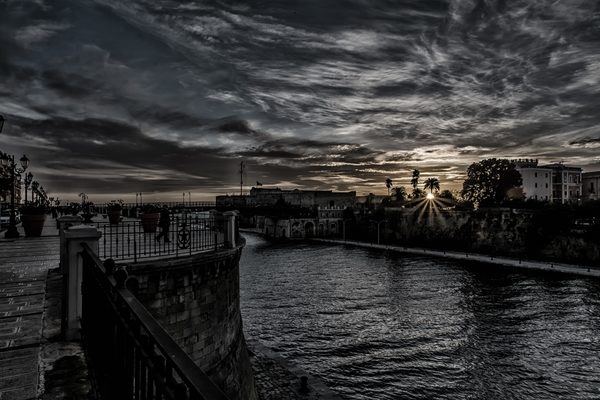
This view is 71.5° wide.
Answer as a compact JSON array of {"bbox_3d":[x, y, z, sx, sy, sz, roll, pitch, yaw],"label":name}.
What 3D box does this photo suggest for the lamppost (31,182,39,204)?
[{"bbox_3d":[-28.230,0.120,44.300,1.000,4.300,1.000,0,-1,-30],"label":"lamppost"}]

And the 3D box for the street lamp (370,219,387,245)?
[{"bbox_3d":[16.960,6.810,90.000,3.800,5.600,0.600,0,-1,-12],"label":"street lamp"}]

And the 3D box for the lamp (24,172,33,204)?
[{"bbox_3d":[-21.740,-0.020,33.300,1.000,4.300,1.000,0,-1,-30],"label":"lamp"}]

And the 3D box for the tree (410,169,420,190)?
[{"bbox_3d":[46.580,-4.840,168.000,3.800,15.730,3.800,0,-1,0],"label":"tree"}]

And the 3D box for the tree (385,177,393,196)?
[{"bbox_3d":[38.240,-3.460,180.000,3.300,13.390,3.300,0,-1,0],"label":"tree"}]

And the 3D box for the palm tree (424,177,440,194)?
[{"bbox_3d":[49.300,-2.980,155.000,6.000,11.530,6.000,0,-1,0],"label":"palm tree"}]

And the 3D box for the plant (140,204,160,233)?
[{"bbox_3d":[-9.370,1.160,26.100,1.300,1.760,1.300,0,-1,0],"label":"plant"}]

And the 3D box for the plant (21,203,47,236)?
[{"bbox_3d":[-14.710,1.080,23.000,1.420,1.870,1.420,0,-1,0],"label":"plant"}]

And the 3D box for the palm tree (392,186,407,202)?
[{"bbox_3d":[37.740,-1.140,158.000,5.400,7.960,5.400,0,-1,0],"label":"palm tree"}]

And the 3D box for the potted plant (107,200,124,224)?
[{"bbox_3d":[-16.830,1.140,38.000,1.500,2.150,1.500,0,-1,0],"label":"potted plant"}]

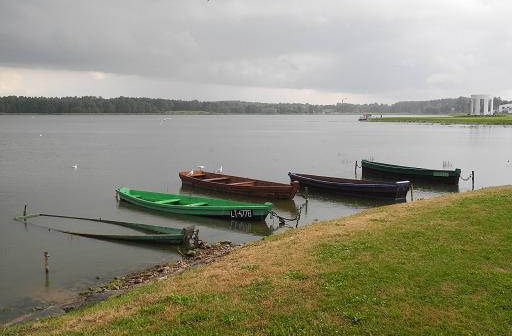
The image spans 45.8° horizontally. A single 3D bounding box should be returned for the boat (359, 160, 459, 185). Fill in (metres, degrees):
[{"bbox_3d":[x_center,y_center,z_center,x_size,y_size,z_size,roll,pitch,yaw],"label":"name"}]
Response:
[{"bbox_3d":[6.759,0.146,26.828,1.250,0.620,5.457,-4,6,-35],"label":"boat"}]

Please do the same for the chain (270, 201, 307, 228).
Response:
[{"bbox_3d":[0.821,1.237,15.795,1.050,0.620,0.350,-2,6,-24],"label":"chain"}]

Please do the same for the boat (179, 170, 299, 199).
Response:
[{"bbox_3d":[-0.641,0.608,21.383,1.250,0.680,5.666,-5,7,-45],"label":"boat"}]

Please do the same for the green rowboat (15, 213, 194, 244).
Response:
[{"bbox_3d":[-3.694,1.503,14.594,5.758,0.560,1.250,0,4,34],"label":"green rowboat"}]

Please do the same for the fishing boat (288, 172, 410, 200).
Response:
[{"bbox_3d":[3.167,0.617,21.509,1.250,0.640,5.401,-5,7,-41],"label":"fishing boat"}]

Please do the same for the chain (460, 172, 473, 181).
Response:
[{"bbox_3d":[8.473,0.342,24.385,0.550,0.310,0.080,5,7,41],"label":"chain"}]

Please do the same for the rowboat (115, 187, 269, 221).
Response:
[{"bbox_3d":[-1.909,1.019,17.503,5.953,0.560,1.250,4,7,38],"label":"rowboat"}]

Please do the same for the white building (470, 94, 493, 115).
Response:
[{"bbox_3d":[66.733,-18.544,179.058,6.400,5.900,6.400,2,6,20],"label":"white building"}]

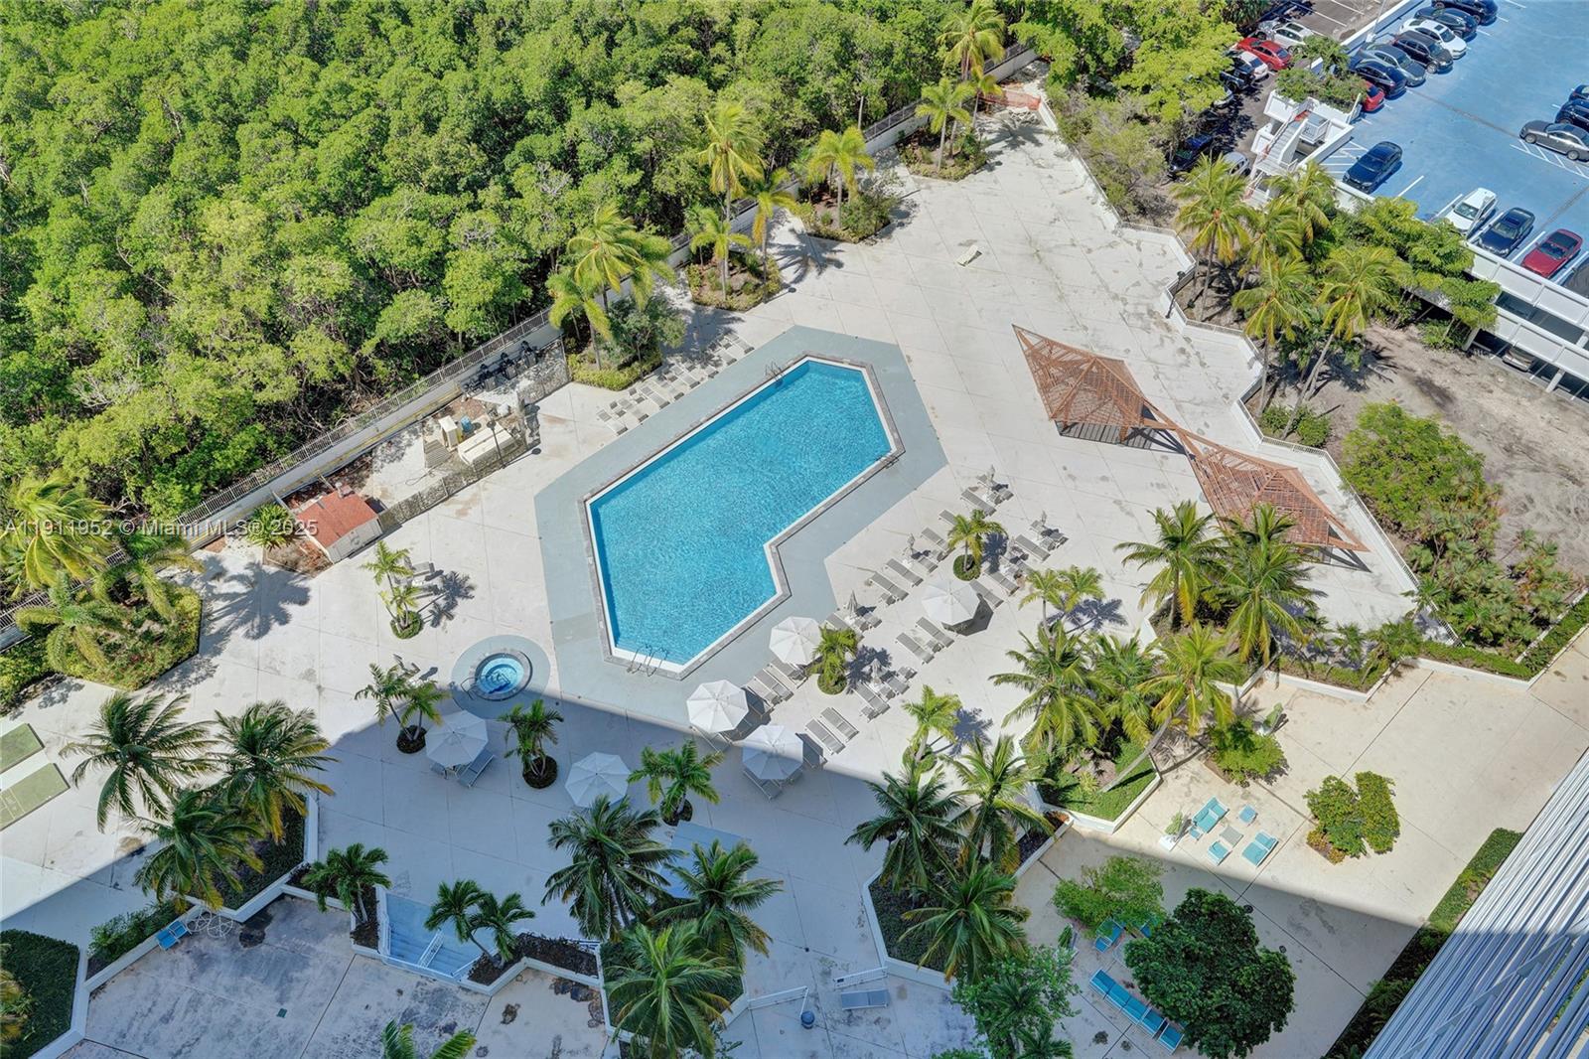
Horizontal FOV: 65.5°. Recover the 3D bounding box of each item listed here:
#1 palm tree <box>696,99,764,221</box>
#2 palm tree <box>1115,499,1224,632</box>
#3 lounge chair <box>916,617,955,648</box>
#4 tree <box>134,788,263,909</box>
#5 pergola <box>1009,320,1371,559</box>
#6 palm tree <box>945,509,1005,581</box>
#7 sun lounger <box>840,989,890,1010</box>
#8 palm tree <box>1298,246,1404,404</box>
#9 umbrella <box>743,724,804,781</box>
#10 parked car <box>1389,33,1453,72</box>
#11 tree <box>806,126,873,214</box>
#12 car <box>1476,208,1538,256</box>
[{"bbox_3d":[-4.011,-20.747,79.286,4.300,12.000,4.300,0,51,0],"label":"palm tree"},{"bbox_3d":[17.518,2.338,59.201,5.100,8.180,5.100,-1,51,0],"label":"palm tree"},{"bbox_3d":[7.101,5.217,62.416,0.670,0.460,2.020,-38,59,-26],"label":"lounge chair"},{"bbox_3d":[-25.098,13.916,52.857,5.400,6.000,5.400,-2,51,0],"label":"tree"},{"bbox_3d":[20.677,-4.383,67.711,6.750,4.700,23.100,-36,59,-25],"label":"pergola"},{"bbox_3d":[9.198,0.713,64.300,2.900,4.000,2.900,-2,51,0],"label":"palm tree"},{"bbox_3d":[2.840,19.208,50.358,1.950,0.420,0.680,-3,51,-2],"label":"sun lounger"},{"bbox_3d":[29.482,-9.852,68.591,5.900,10.900,5.900,-2,51,0],"label":"palm tree"},{"bbox_3d":[-0.959,10.459,56.035,2.750,2.550,2.750,0,51,0],"label":"umbrella"},{"bbox_3d":[44.940,-34.309,87.664,1.830,1.580,4.500,-36,58,-24],"label":"parked car"},{"bbox_3d":[3.045,-23.162,84.545,4.500,6.800,4.400,0,51,0],"label":"tree"},{"bbox_3d":[45.068,-18.962,78.079,4.500,1.460,1.810,-36,60,-25],"label":"car"}]

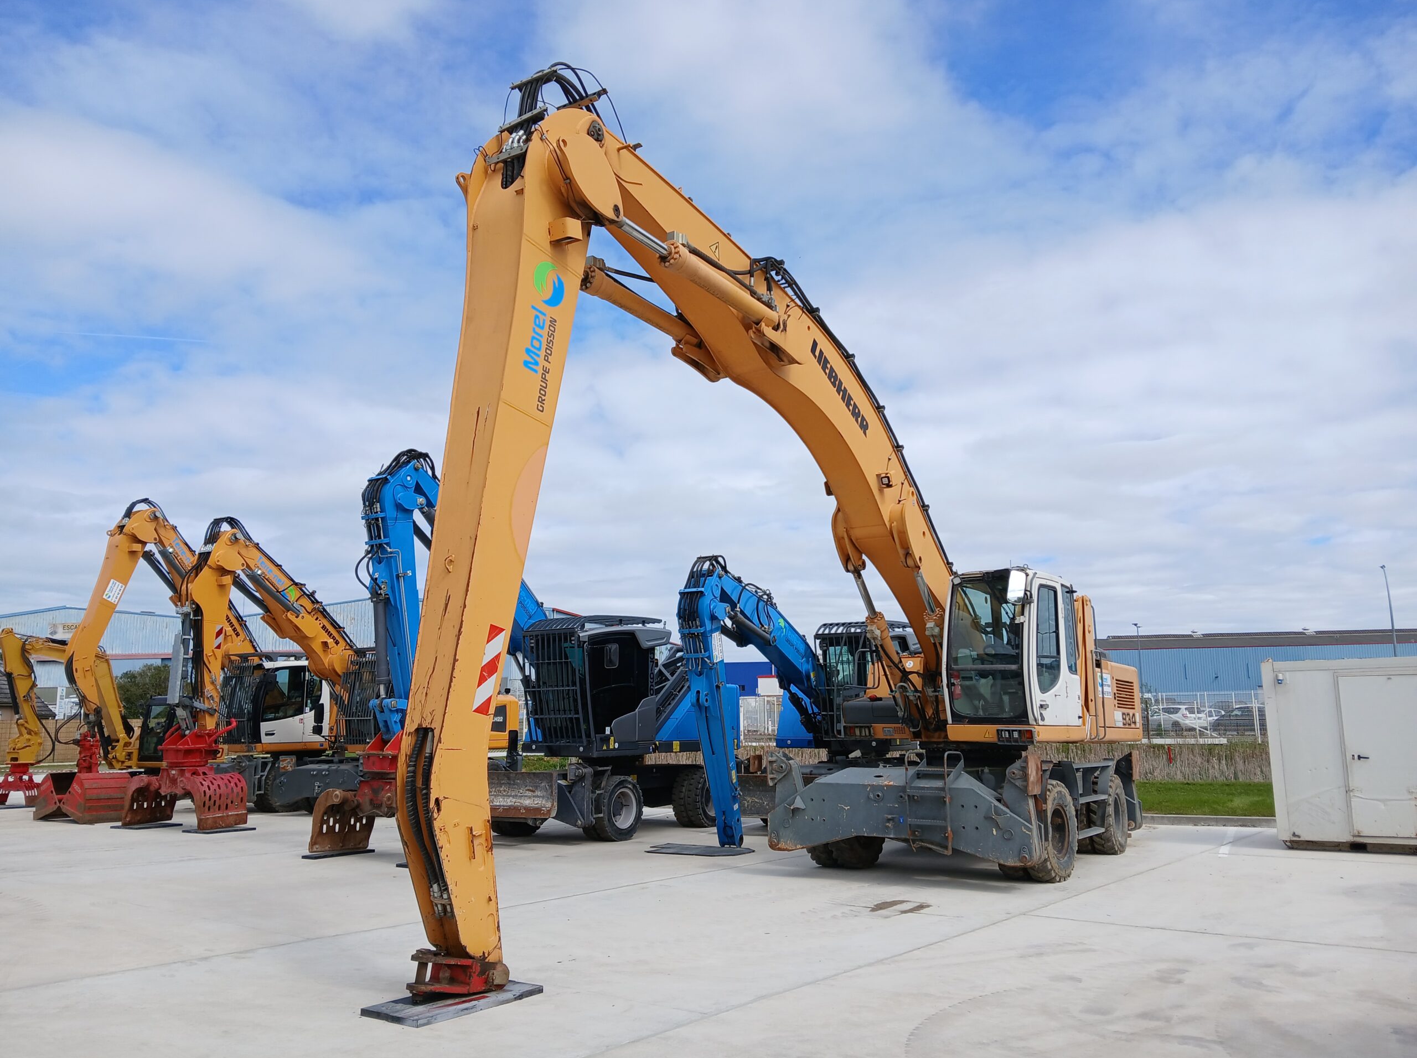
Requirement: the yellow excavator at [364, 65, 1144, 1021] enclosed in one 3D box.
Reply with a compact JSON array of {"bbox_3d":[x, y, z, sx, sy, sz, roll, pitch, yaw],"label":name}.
[{"bbox_3d":[1.892,0.456,11.779,2.980,6.700,12.450,-7,-13,33],"label":"yellow excavator"}]

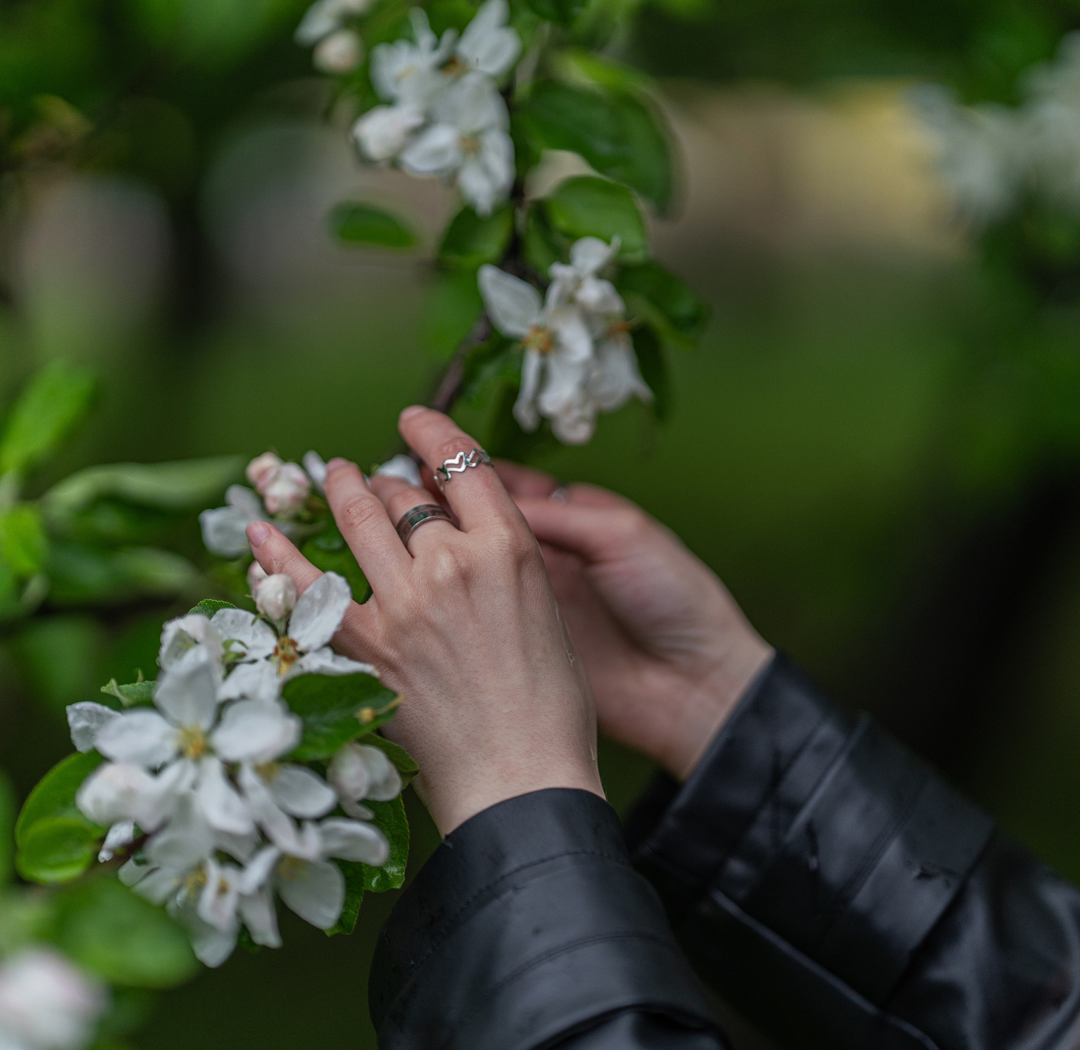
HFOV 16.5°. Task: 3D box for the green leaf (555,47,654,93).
[{"bbox_3d":[0.023,-0.158,1.300,0.040,0.012,0.024,15,30,8],"label":"green leaf"}]

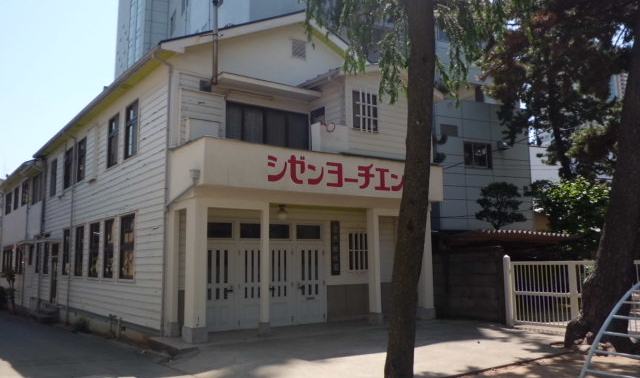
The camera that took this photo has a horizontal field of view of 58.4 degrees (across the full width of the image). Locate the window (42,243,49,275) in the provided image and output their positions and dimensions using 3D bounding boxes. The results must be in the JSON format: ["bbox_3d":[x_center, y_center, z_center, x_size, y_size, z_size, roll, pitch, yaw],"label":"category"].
[{"bbox_3d":[-11.679,2.945,24.420,0.100,1.356,1.040,5,-9,-35],"label":"window"}]

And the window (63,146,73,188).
[{"bbox_3d":[-9.716,-0.792,22.181,0.120,1.473,1.215,4,-9,-35],"label":"window"}]

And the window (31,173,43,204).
[{"bbox_3d":[-13.706,-0.021,27.772,0.120,1.411,2.472,4,-9,-35],"label":"window"}]

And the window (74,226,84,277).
[{"bbox_3d":[-7.837,2.018,18.620,0.120,1.659,1.125,4,-9,-35],"label":"window"}]

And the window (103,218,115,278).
[{"bbox_3d":[-6.247,1.769,16.974,0.120,1.705,0.979,4,-9,-35],"label":"window"}]

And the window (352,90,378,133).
[{"bbox_3d":[1.164,-1.955,14.542,0.848,1.044,0.100,5,-9,-35],"label":"window"}]

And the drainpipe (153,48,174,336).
[{"bbox_3d":[-3.441,0.040,12.326,0.436,6.101,0.140,4,-9,-35],"label":"drainpipe"}]

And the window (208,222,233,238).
[{"bbox_3d":[-2.493,1.027,14.043,0.767,0.376,0.100,4,-9,-35],"label":"window"}]

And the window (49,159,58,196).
[{"bbox_3d":[-10.538,-0.415,22.687,0.120,1.484,1.212,4,-9,-35],"label":"window"}]

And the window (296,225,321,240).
[{"bbox_3d":[-0.295,1.146,15.135,0.775,0.385,0.080,5,-9,-35],"label":"window"}]

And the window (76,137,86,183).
[{"bbox_3d":[-8.375,-1.010,20.151,0.100,1.433,1.344,5,-9,-35],"label":"window"}]

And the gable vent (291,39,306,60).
[{"bbox_3d":[-0.563,-3.788,15.595,0.458,0.470,0.080,5,-9,-35],"label":"gable vent"}]

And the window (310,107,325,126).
[{"bbox_3d":[-0.055,-1.736,14.913,0.120,0.708,0.640,4,-9,-35],"label":"window"}]

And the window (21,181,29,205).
[{"bbox_3d":[-15.744,0.245,30.641,0.120,1.277,2.112,4,-9,-35],"label":"window"}]

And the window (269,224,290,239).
[{"bbox_3d":[-1.009,1.025,13.754,0.640,0.364,0.120,4,-9,-35],"label":"window"}]

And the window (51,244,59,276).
[{"bbox_3d":[-10.748,2.839,23.261,0.120,1.236,1.133,4,-9,-35],"label":"window"}]

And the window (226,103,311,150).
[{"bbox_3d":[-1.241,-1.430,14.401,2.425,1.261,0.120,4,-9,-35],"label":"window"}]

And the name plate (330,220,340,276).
[{"bbox_3d":[0.435,1.613,15.553,0.305,1.453,0.050,5,-9,-35],"label":"name plate"}]

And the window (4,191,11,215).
[{"bbox_3d":[-17.495,0.796,32.155,0.120,1.193,1.940,4,-9,-35],"label":"window"}]

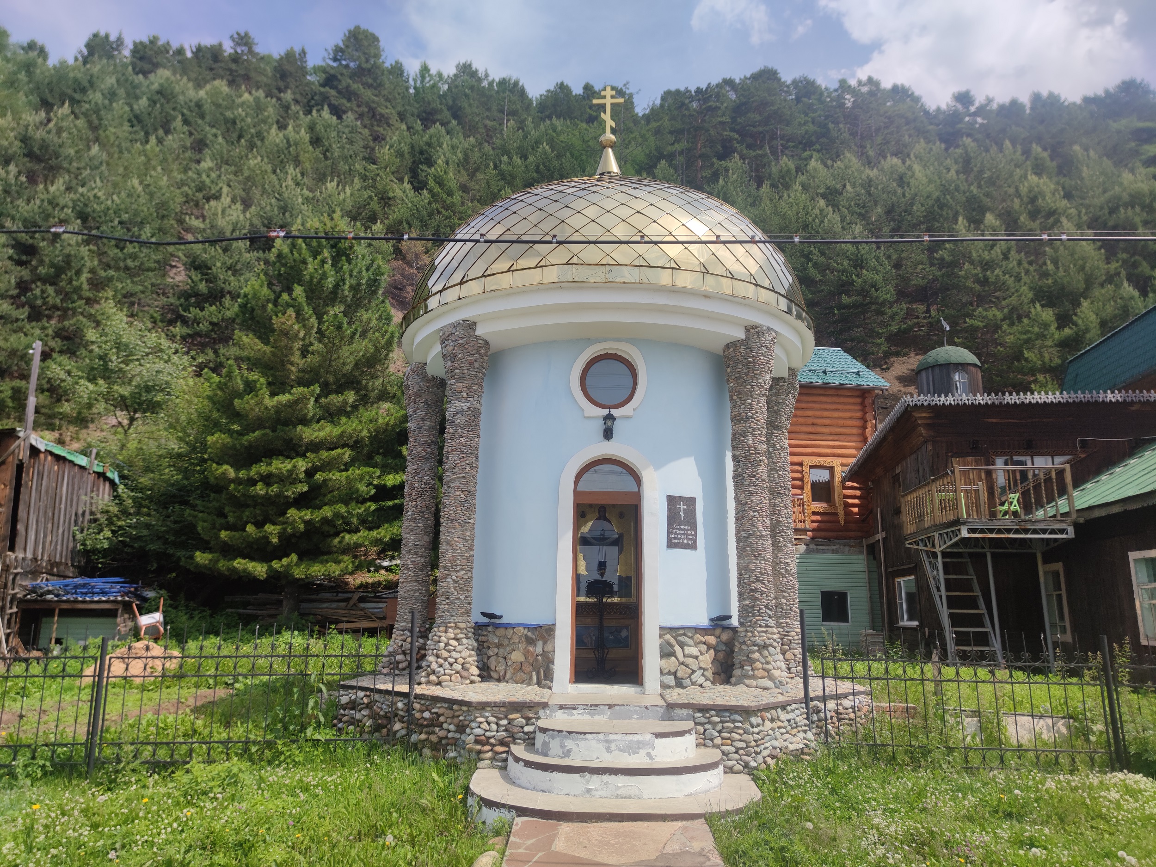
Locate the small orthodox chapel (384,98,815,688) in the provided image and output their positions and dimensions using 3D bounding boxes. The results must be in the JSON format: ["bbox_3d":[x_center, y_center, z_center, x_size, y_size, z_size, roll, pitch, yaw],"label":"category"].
[{"bbox_3d":[0.376,-1.009,10.679,5.467,8.180,5.467,1,-13,0],"label":"small orthodox chapel"}]

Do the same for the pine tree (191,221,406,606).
[{"bbox_3d":[-5.460,-0.534,16.299,4.150,8.430,4.150,1,-13,0],"label":"pine tree"}]

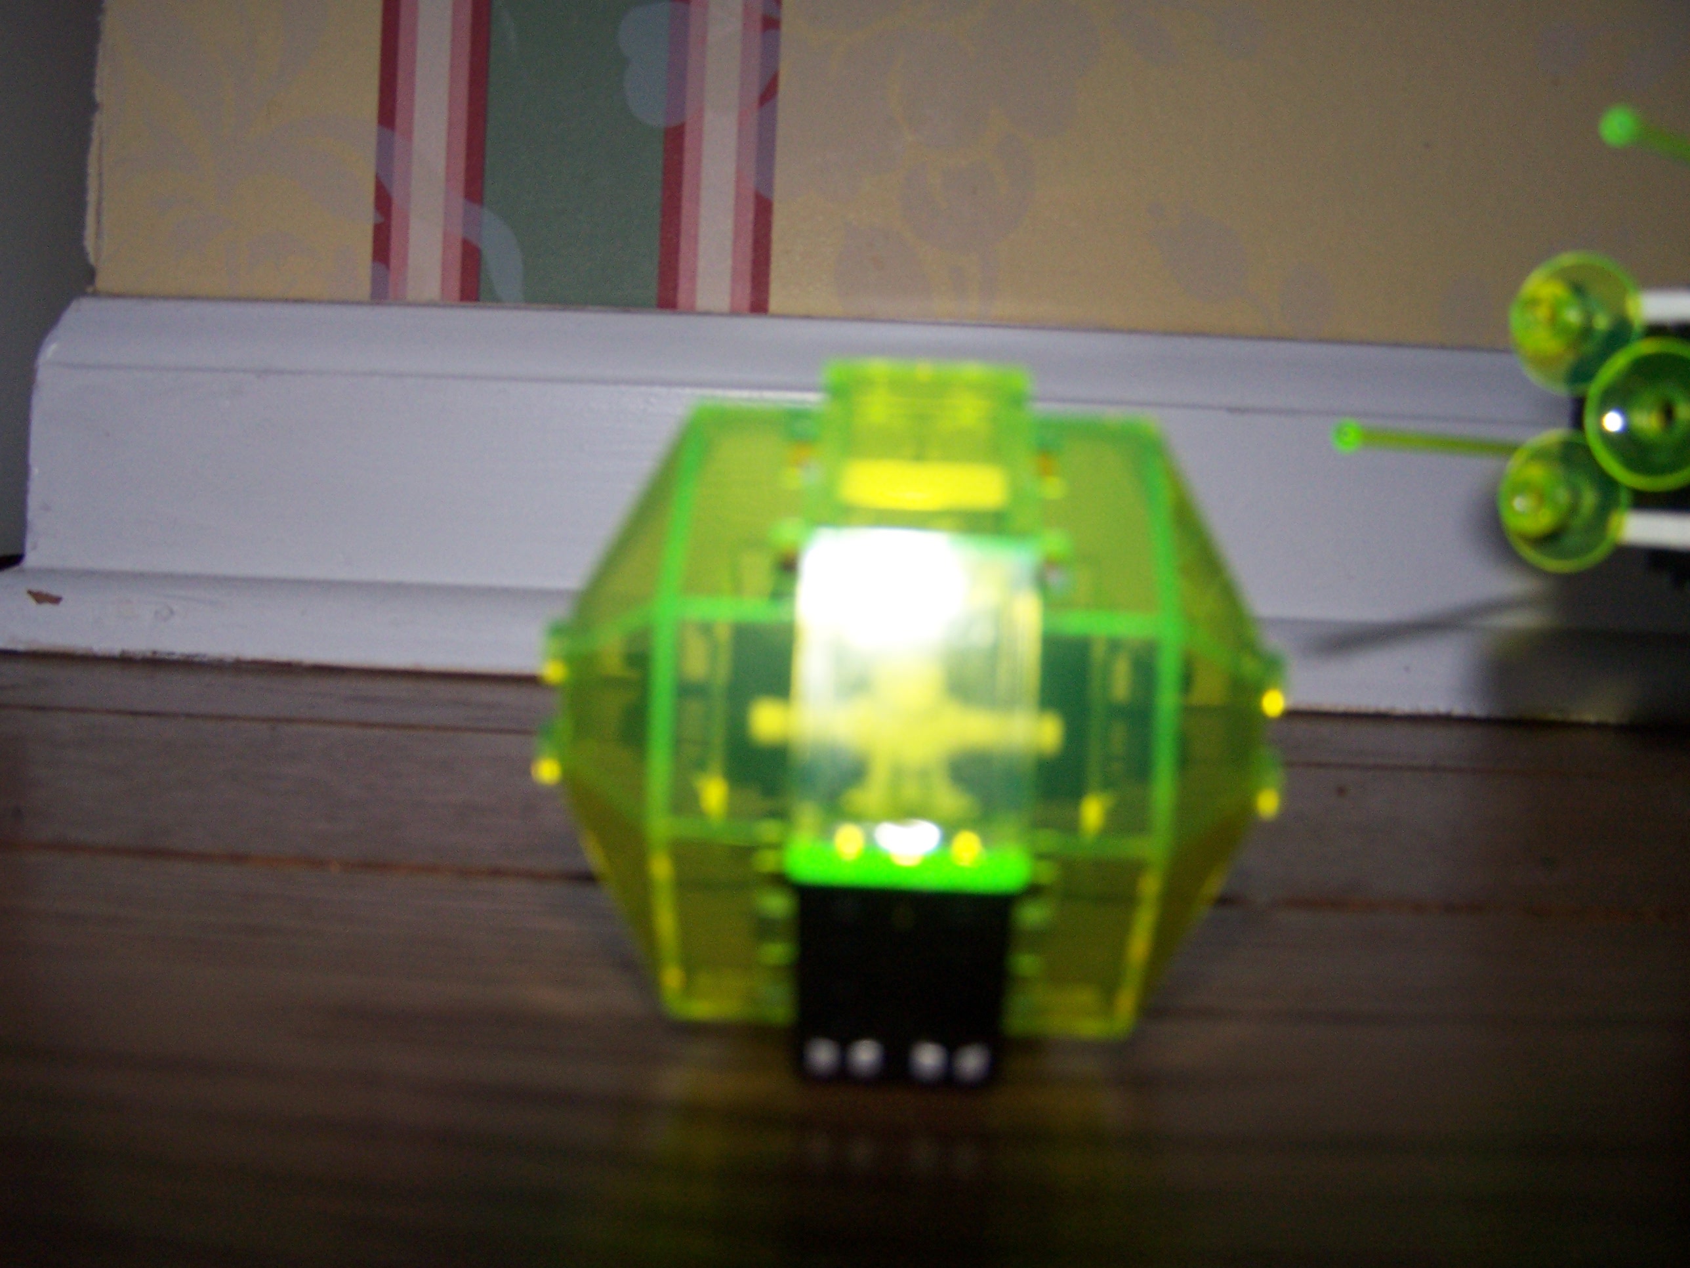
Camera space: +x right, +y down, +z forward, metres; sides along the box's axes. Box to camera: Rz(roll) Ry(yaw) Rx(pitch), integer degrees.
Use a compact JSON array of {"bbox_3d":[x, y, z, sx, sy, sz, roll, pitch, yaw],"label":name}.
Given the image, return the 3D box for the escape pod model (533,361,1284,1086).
[{"bbox_3d":[0.005,0.006,0.152,0.061,0.052,0.052,2,1,2],"label":"escape pod model"}]

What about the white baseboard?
[{"bbox_3d":[0.010,-0.032,0.453,0.436,0.090,0.024,2,4,0],"label":"white baseboard"}]

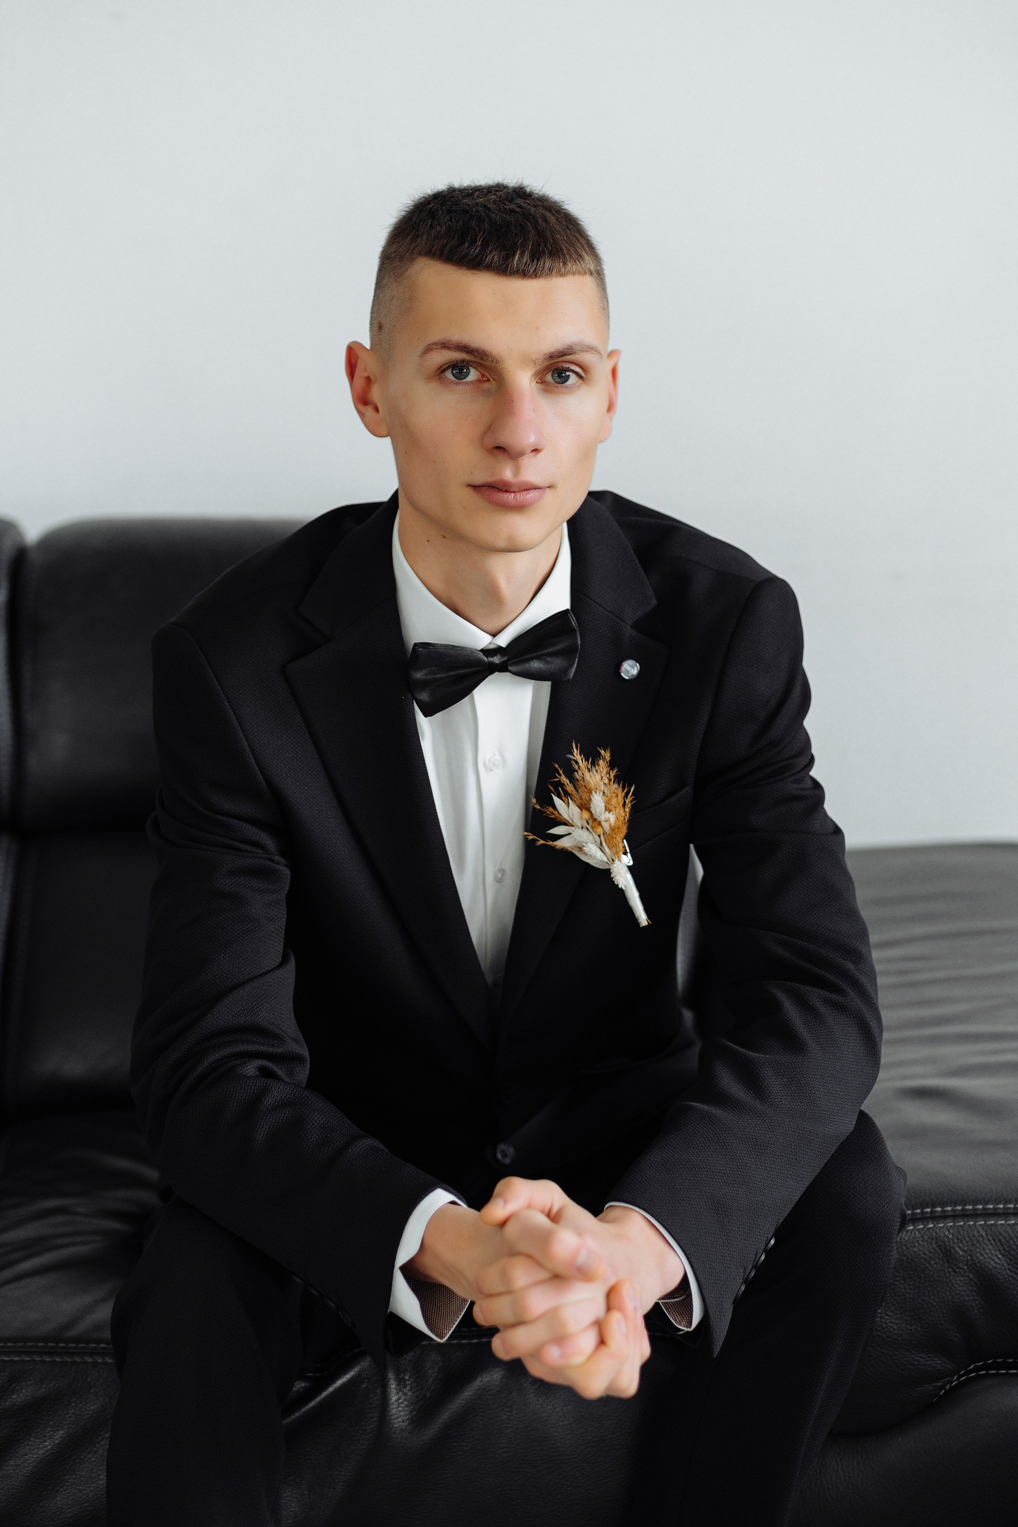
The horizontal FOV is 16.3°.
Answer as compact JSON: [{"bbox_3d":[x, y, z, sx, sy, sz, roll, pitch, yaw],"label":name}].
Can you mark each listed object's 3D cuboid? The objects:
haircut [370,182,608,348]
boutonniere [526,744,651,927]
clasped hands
[{"bbox_3d":[-0.013,-0.303,2.330,0.157,0.155,0.192,0,10,-11],"label":"haircut"},{"bbox_3d":[0.052,0.048,2.300,0.076,0.132,0.045,-18,21,0],"label":"boutonniere"},{"bbox_3d":[0.020,0.303,2.060,0.160,0.118,0.125,0,12,-2],"label":"clasped hands"}]

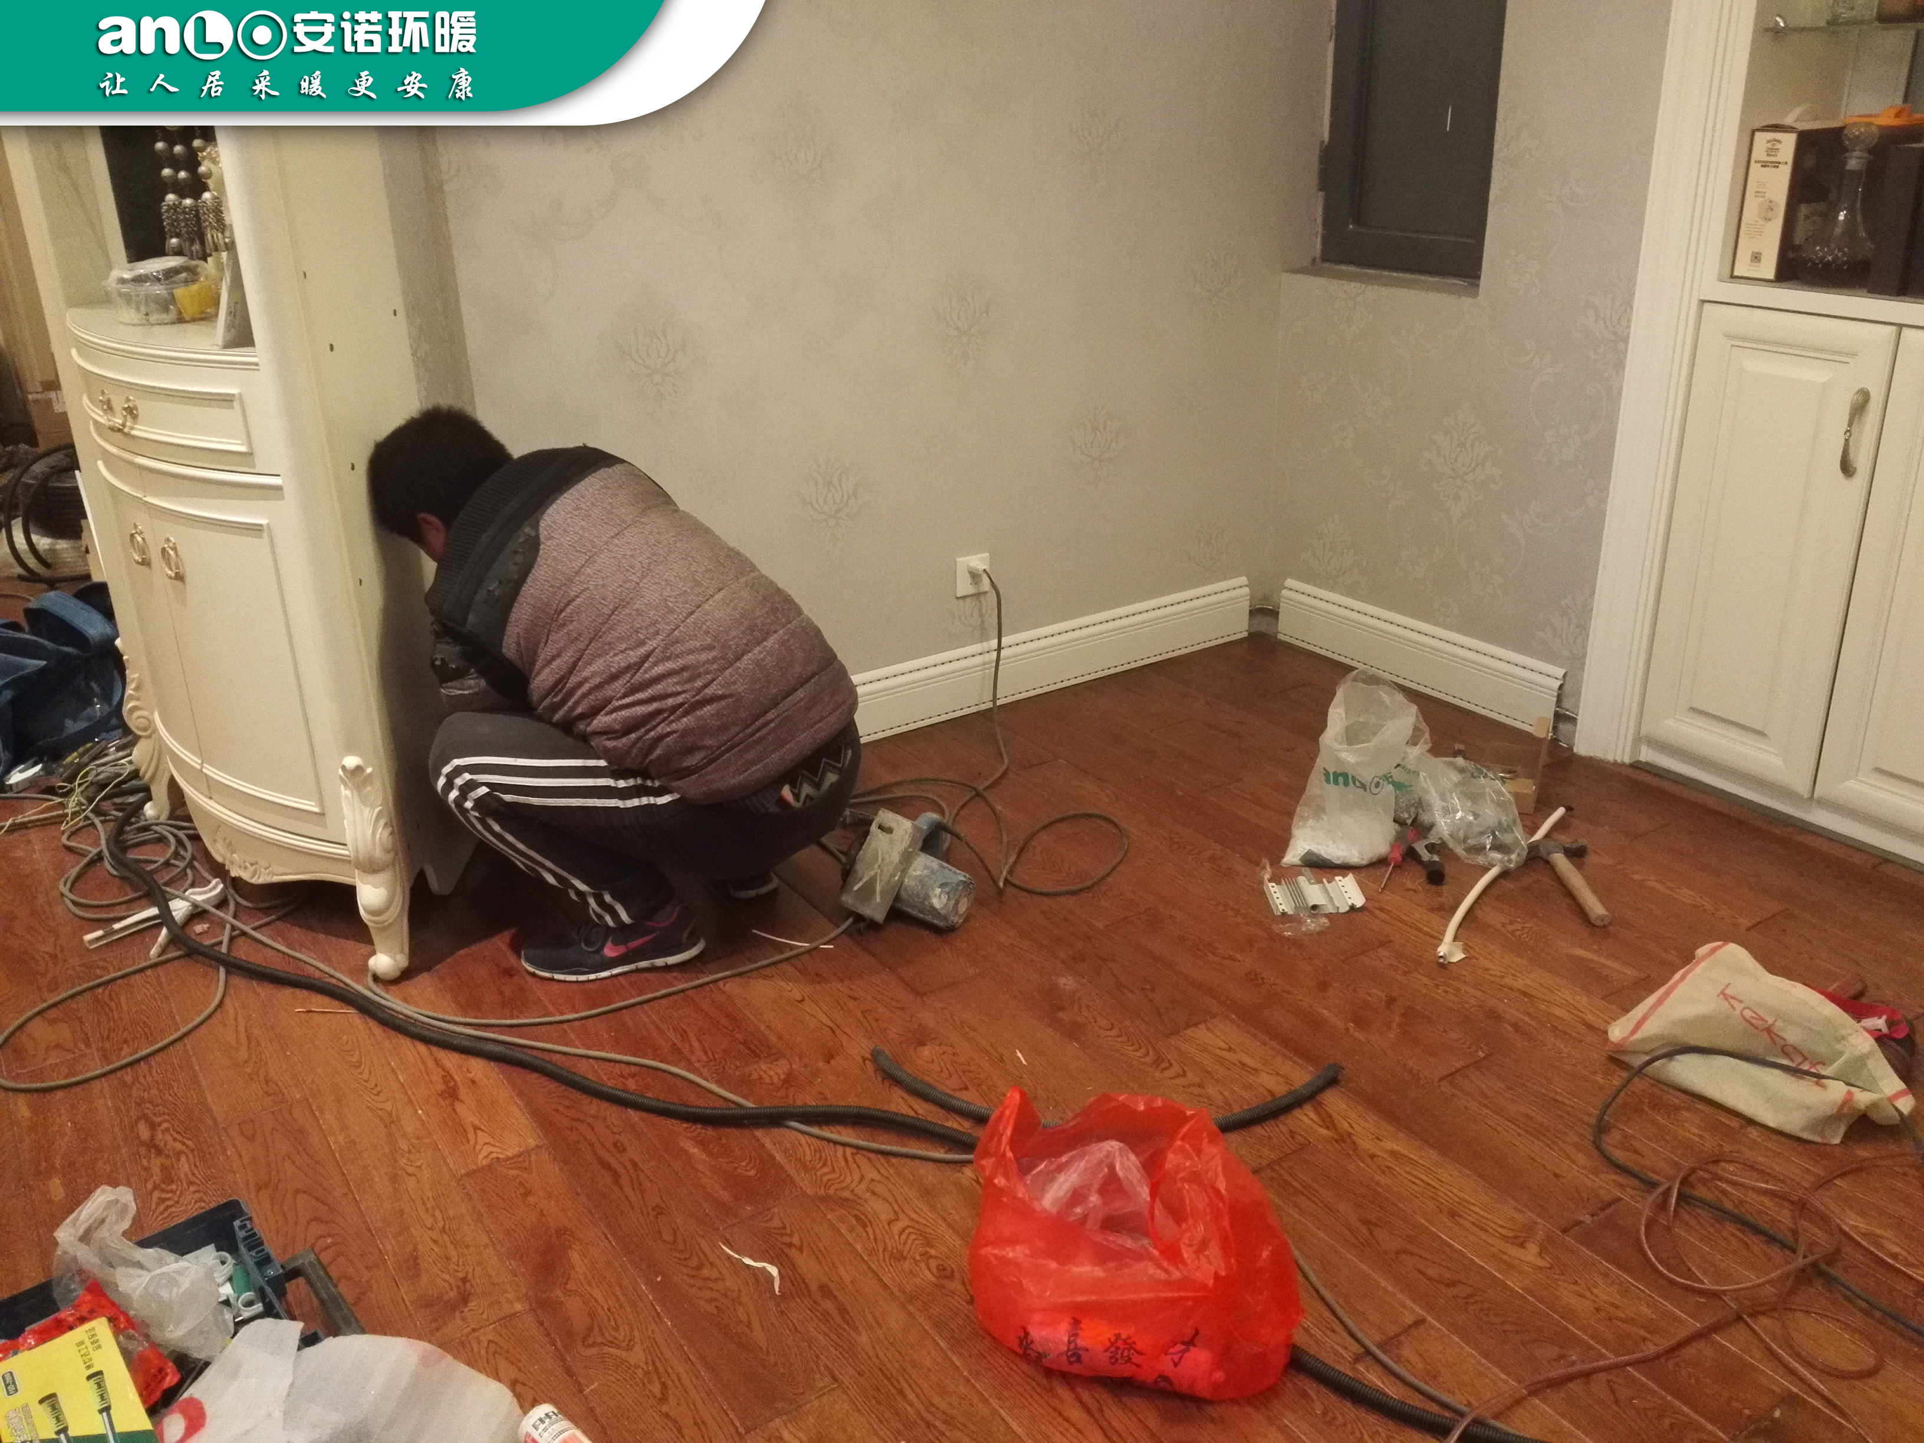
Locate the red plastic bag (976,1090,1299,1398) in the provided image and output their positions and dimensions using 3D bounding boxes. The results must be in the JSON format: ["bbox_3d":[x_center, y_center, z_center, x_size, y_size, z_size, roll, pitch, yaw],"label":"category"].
[{"bbox_3d":[0.197,0.561,1.821,0.330,0.225,0.260,6,24,20],"label":"red plastic bag"}]

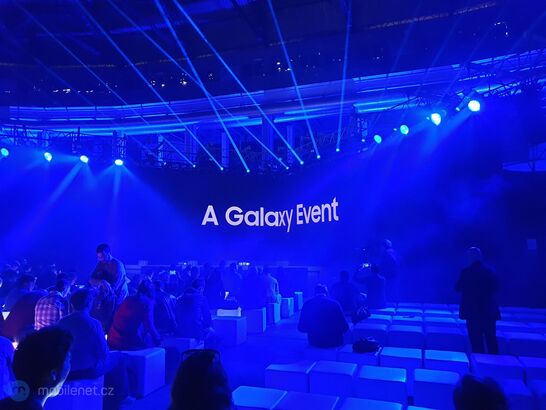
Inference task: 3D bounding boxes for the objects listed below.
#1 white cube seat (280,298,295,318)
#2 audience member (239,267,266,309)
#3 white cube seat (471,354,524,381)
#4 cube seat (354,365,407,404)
[{"bbox_3d":[0.230,2.420,9.811,0.450,0.450,0.450,-3,-5,19],"label":"white cube seat"},{"bbox_3d":[-0.386,1.924,8.478,0.540,1.287,0.680,-2,-5,18],"label":"audience member"},{"bbox_3d":[2.532,1.991,4.639,0.450,0.460,0.440,-3,-7,19],"label":"white cube seat"},{"bbox_3d":[1.149,1.981,4.254,0.455,0.455,0.455,-2,-5,19],"label":"cube seat"}]

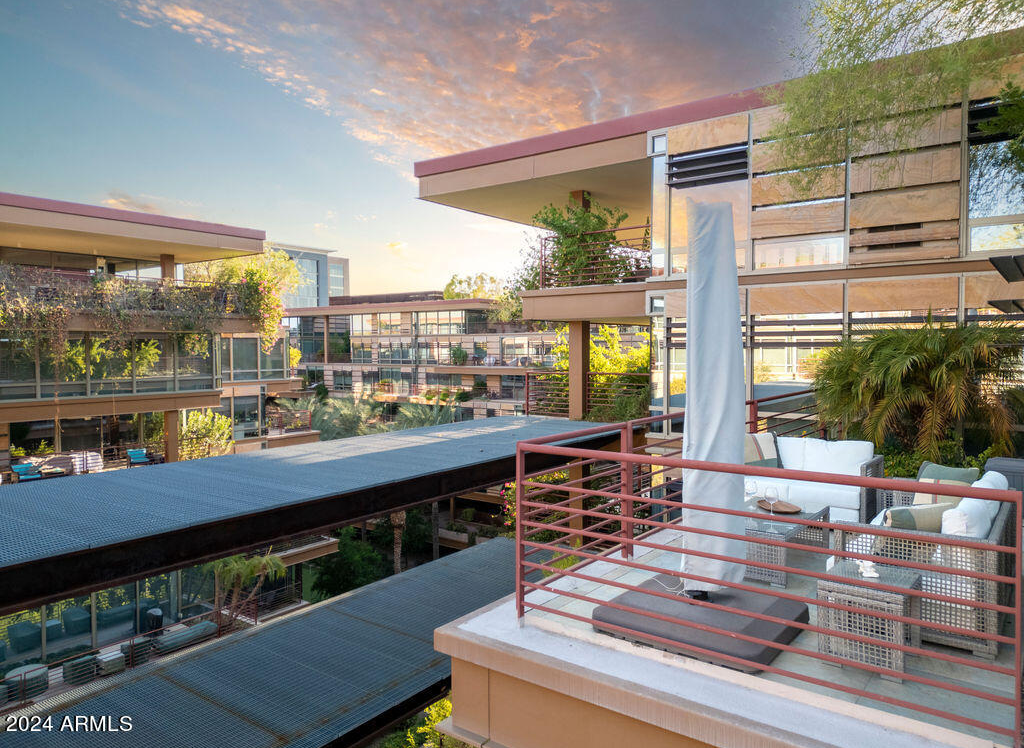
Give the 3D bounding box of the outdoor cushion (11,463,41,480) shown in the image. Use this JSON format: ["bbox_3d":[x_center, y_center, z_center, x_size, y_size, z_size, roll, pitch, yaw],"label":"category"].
[{"bbox_3d":[-16.525,3.330,24.193,0.620,0.460,0.600,2,3,37],"label":"outdoor cushion"}]

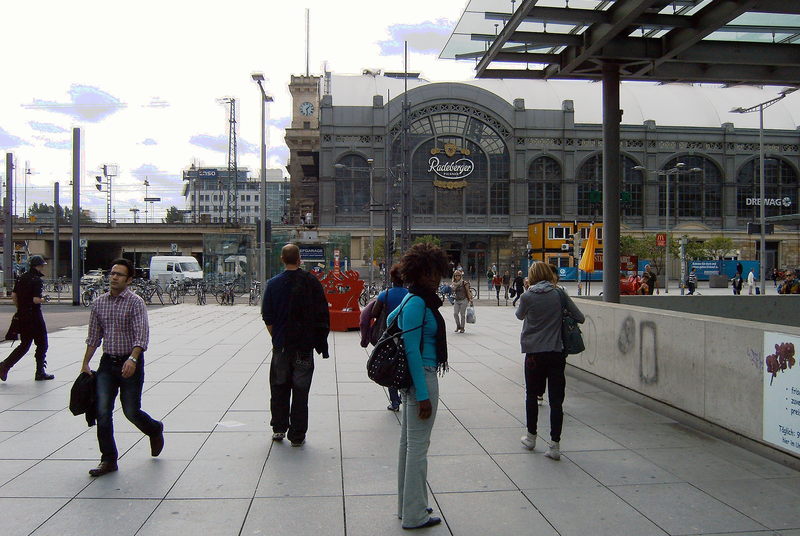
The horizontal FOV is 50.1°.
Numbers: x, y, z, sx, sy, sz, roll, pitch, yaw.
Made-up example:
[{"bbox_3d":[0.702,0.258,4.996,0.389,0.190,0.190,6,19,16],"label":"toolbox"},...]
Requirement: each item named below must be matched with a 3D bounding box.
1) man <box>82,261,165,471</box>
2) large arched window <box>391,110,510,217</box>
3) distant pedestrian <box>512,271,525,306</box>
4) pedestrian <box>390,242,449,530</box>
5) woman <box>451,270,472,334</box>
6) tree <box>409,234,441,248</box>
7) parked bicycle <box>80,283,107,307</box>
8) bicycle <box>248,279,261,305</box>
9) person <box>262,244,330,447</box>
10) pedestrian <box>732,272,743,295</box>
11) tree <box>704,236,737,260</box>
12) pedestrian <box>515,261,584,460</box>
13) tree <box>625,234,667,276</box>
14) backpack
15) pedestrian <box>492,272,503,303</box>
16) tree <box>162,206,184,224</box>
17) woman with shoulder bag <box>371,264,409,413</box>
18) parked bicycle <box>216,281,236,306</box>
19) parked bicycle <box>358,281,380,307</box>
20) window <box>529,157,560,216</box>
[{"bbox_3d":[-2.273,0.758,6.980,0.580,1.710,0.620,0,0,29],"label":"man"},{"bbox_3d":[6.083,-12.587,103.000,14.400,12.900,0.800,0,0,-5],"label":"large arched window"},{"bbox_3d":[5.780,1.006,41.600,0.520,1.740,0.500,0,0,20],"label":"distant pedestrian"},{"bbox_3d":[0.123,0.723,5.400,0.400,1.740,0.500,0,0,-22],"label":"pedestrian"},{"bbox_3d":[1.641,0.900,23.000,0.580,1.670,0.420,0,0,-3],"label":"woman"},{"bbox_3d":[2.058,-1.130,69.000,2.800,3.400,2.800,0,0,-7],"label":"tree"},{"bbox_3d":[-14.243,1.273,39.800,0.600,1.080,1.720,0,0,12],"label":"parked bicycle"},{"bbox_3d":[-6.758,1.263,39.800,0.580,1.100,1.720,0,0,3],"label":"bicycle"},{"bbox_3d":[-0.944,0.719,7.800,0.600,1.800,0.400,0,0,-2],"label":"person"},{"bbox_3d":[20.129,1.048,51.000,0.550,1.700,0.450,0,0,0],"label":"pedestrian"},{"bbox_3d":[27.979,-1.009,75.000,3.100,3.500,3.100,0,0,-7],"label":"tree"},{"bbox_3d":[1.303,0.782,7.450,0.580,1.670,0.480,0,0,-7],"label":"pedestrian"},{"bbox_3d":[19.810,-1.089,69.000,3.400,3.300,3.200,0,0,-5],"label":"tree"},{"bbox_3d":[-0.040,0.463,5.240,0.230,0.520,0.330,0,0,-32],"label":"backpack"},{"bbox_3d":[5.587,1.097,49.000,0.500,1.670,0.420,0,0,0],"label":"pedestrian"},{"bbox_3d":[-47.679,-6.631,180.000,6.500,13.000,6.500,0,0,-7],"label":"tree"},{"bbox_3d":[-0.075,0.781,9.900,0.520,1.660,0.420,0,0,-6],"label":"woman with shoulder bag"},{"bbox_3d":[-8.099,1.273,39.800,0.600,1.080,1.700,0,0,20],"label":"parked bicycle"},{"bbox_3d":[-1.363,1.206,38.200,0.550,1.060,1.700,-1,0,34],"label":"parked bicycle"},{"bbox_3d":[16.932,-9.550,100.200,3.800,6.900,0.600,0,0,-7],"label":"window"}]

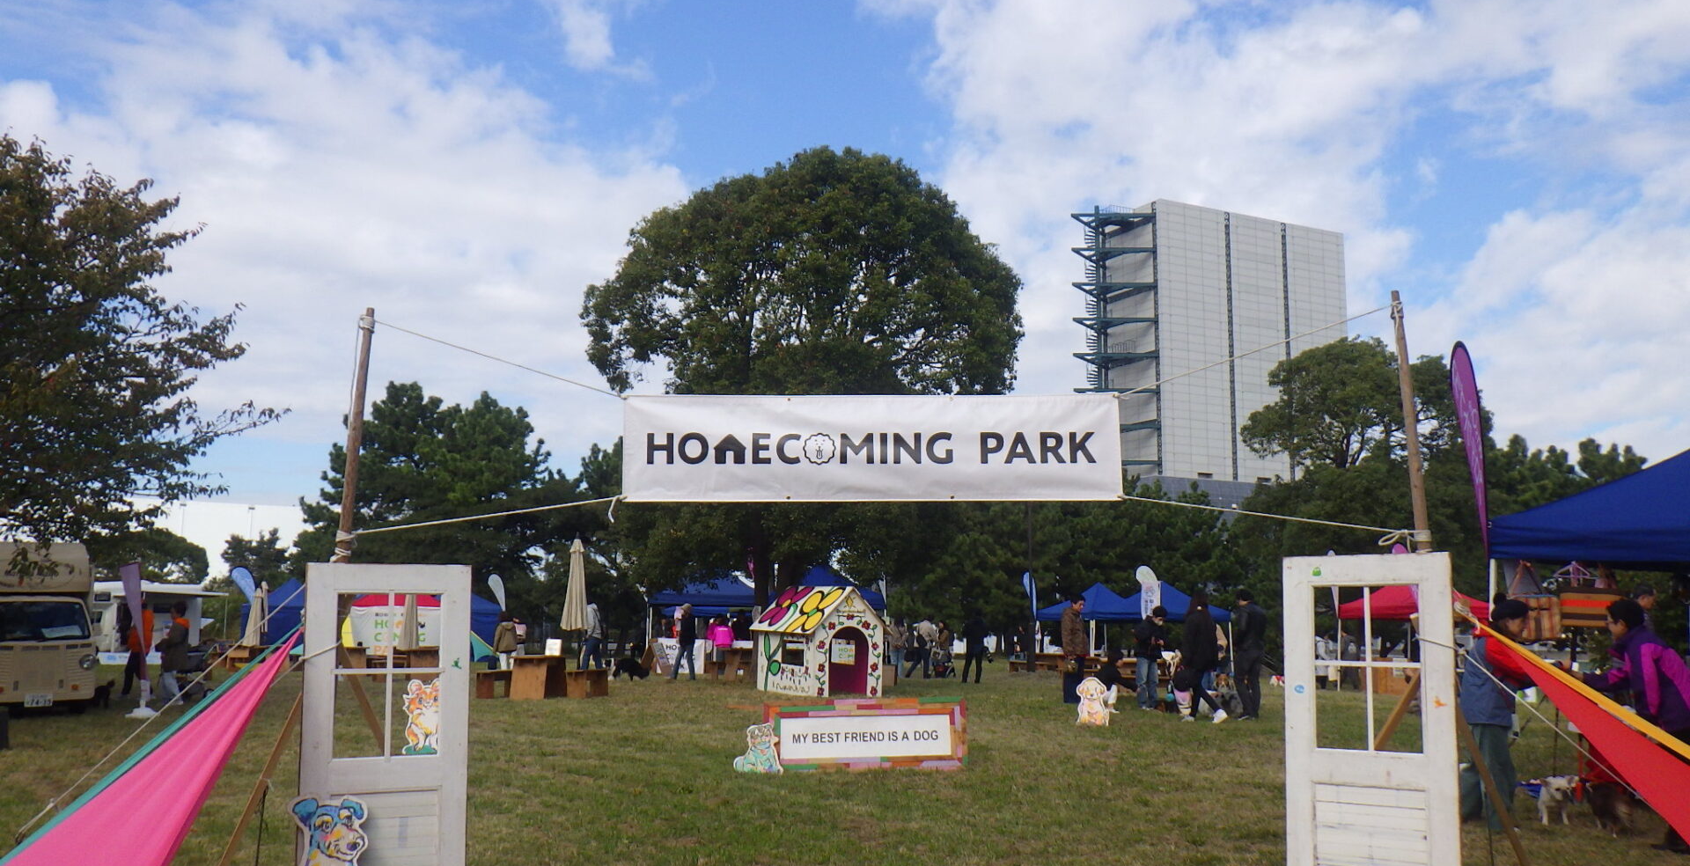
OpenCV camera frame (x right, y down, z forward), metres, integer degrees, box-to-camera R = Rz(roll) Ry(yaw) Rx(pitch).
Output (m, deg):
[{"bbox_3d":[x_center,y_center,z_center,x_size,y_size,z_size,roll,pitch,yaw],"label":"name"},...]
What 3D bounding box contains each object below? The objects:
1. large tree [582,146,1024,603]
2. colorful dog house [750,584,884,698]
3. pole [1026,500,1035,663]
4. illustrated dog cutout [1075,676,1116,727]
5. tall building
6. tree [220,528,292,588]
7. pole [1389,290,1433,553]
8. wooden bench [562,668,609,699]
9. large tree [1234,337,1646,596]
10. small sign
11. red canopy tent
[{"bbox_3d":[-1.069,-0.586,32.632,10.774,12.955,10.774,0,-8,0],"label":"large tree"},{"bbox_3d":[-0.414,3.623,23.922,1.500,1.844,1.950,5,-9,-32],"label":"colorful dog house"},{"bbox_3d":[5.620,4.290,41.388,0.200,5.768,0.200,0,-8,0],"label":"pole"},{"bbox_3d":[3.413,3.656,18.600,0.540,0.680,0.040,0,-8,0],"label":"illustrated dog cutout"},{"bbox_3d":[42.767,-0.730,157.664,30.000,47.355,12.000,4,-9,-26],"label":"tall building"},{"bbox_3d":[-24.941,6.583,57.651,3.266,5.203,3.266,0,-8,0],"label":"tree"},{"bbox_3d":[2.490,0.780,5.849,0.060,2.859,0.060,-1,-10,0],"label":"pole"},{"bbox_3d":[-4.248,4.161,22.692,0.320,0.450,1.000,-1,-8,10],"label":"wooden bench"},{"bbox_3d":[22.593,2.415,51.181,14.886,12.223,11.000,0,-8,0],"label":"large tree"},{"bbox_3d":[0.181,2.769,12.592,1.805,0.644,0.140,1,-13,-5],"label":"small sign"},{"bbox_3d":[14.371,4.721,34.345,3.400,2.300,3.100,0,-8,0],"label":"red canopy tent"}]

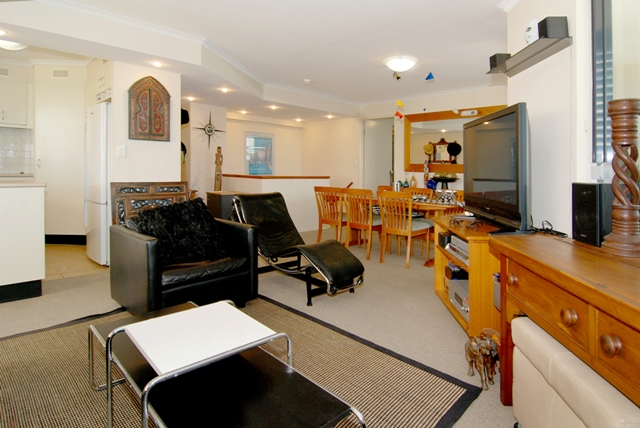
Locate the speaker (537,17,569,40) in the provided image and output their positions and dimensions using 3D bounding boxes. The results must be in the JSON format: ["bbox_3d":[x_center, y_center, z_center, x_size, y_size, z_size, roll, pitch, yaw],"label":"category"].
[{"bbox_3d":[1.235,-0.984,1.690,0.110,0.110,0.080,1,7,5],"label":"speaker"}]

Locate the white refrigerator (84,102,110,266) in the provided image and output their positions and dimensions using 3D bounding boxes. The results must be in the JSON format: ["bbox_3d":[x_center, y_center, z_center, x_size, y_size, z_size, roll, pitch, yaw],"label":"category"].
[{"bbox_3d":[-2.470,-0.378,4.170,0.680,1.860,0.660,-5,7,-44],"label":"white refrigerator"}]

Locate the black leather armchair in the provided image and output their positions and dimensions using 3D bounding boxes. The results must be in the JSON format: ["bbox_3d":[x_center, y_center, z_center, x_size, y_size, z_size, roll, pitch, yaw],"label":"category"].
[{"bbox_3d":[-1.150,0.416,2.690,0.840,0.700,0.800,-5,7,-43],"label":"black leather armchair"}]

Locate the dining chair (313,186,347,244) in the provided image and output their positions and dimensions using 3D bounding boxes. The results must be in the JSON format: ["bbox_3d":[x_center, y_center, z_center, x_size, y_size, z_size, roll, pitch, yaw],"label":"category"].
[{"bbox_3d":[0.270,0.076,4.690,0.460,0.890,0.530,5,7,44],"label":"dining chair"}]

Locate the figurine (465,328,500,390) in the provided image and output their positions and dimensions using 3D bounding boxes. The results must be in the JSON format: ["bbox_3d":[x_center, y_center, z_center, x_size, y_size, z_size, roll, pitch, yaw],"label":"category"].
[{"bbox_3d":[0.867,0.748,1.710,0.150,0.250,0.210,-3,7,-20],"label":"figurine"}]

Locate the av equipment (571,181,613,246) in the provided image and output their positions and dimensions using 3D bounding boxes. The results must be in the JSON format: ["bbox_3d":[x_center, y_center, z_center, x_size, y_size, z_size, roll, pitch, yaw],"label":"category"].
[{"bbox_3d":[1.370,0.000,1.510,0.230,0.285,0.180,1,5,6],"label":"av equipment"}]

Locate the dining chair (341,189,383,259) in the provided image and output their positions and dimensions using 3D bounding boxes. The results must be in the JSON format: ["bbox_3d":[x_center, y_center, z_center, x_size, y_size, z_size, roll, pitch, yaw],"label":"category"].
[{"bbox_3d":[0.650,0.116,4.370,0.460,0.890,0.530,5,7,44],"label":"dining chair"}]

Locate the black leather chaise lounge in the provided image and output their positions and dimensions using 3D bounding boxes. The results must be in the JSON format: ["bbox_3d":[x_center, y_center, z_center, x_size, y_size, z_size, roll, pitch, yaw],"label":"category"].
[{"bbox_3d":[-0.235,0.275,3.130,0.540,0.810,1.340,-7,9,-44],"label":"black leather chaise lounge"}]

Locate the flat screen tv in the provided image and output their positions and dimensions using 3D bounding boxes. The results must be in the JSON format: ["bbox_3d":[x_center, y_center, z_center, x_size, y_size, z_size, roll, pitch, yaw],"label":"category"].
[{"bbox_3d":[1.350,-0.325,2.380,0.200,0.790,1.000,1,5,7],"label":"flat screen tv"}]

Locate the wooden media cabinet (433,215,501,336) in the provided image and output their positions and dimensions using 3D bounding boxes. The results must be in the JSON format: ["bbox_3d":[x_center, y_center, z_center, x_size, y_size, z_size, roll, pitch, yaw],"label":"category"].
[{"bbox_3d":[1.235,0.432,2.510,0.420,0.670,0.840,1,7,5],"label":"wooden media cabinet"}]

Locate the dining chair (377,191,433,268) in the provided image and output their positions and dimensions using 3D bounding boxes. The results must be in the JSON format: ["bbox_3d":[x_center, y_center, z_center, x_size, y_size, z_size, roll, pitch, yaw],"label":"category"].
[{"bbox_3d":[1.060,0.158,4.050,0.460,0.890,0.530,5,7,44],"label":"dining chair"}]

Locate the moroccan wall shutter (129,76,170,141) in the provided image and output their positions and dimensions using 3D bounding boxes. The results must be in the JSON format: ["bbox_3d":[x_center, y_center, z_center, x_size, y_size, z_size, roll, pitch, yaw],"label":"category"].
[{"bbox_3d":[-2.000,-1.252,3.790,0.450,0.760,0.050,-5,7,-40],"label":"moroccan wall shutter"}]

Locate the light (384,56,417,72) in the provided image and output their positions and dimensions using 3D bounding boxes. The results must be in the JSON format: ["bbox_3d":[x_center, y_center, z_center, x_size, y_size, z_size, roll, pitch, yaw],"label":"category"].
[{"bbox_3d":[0.880,-1.645,3.500,0.350,0.115,0.350,0,7,0],"label":"light"}]

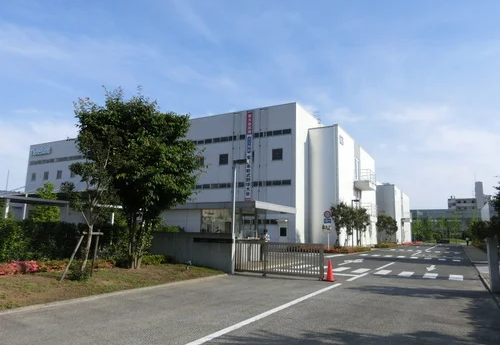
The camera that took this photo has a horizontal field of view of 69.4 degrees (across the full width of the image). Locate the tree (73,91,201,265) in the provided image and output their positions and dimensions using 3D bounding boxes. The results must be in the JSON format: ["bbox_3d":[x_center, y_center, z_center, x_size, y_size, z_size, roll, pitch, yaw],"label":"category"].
[{"bbox_3d":[-4.182,0.105,13.443,4.644,6.809,4.412,4,-10,-17],"label":"tree"}]

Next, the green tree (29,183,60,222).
[{"bbox_3d":[-15.348,3.112,26.793,2.389,4.555,2.270,6,-11,-29],"label":"green tree"}]

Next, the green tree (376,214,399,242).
[{"bbox_3d":[17.516,7.379,45.975,2.832,4.042,2.691,-2,-10,21],"label":"green tree"}]

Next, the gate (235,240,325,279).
[{"bbox_3d":[0.973,3.096,12.844,3.312,1.220,0.200,-3,-10,24],"label":"gate"}]

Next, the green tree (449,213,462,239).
[{"bbox_3d":[48.497,13.155,85.167,3.332,6.700,3.165,-4,-11,29],"label":"green tree"}]

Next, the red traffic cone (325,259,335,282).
[{"bbox_3d":[2.686,3.294,12.203,0.330,0.700,0.330,-1,-9,12],"label":"red traffic cone"}]

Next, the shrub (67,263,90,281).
[{"bbox_3d":[-4.987,2.894,10.504,0.715,0.425,0.680,5,-10,-24],"label":"shrub"}]

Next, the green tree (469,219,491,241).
[{"bbox_3d":[35.211,9.334,55.346,3.407,4.074,3.236,-5,-11,32],"label":"green tree"}]

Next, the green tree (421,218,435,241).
[{"bbox_3d":[41.827,13.545,85.079,3.332,5.610,3.165,-3,-10,26],"label":"green tree"}]

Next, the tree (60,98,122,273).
[{"bbox_3d":[-4.943,0.374,11.269,1.924,5.626,1.828,5,-10,-23],"label":"tree"}]

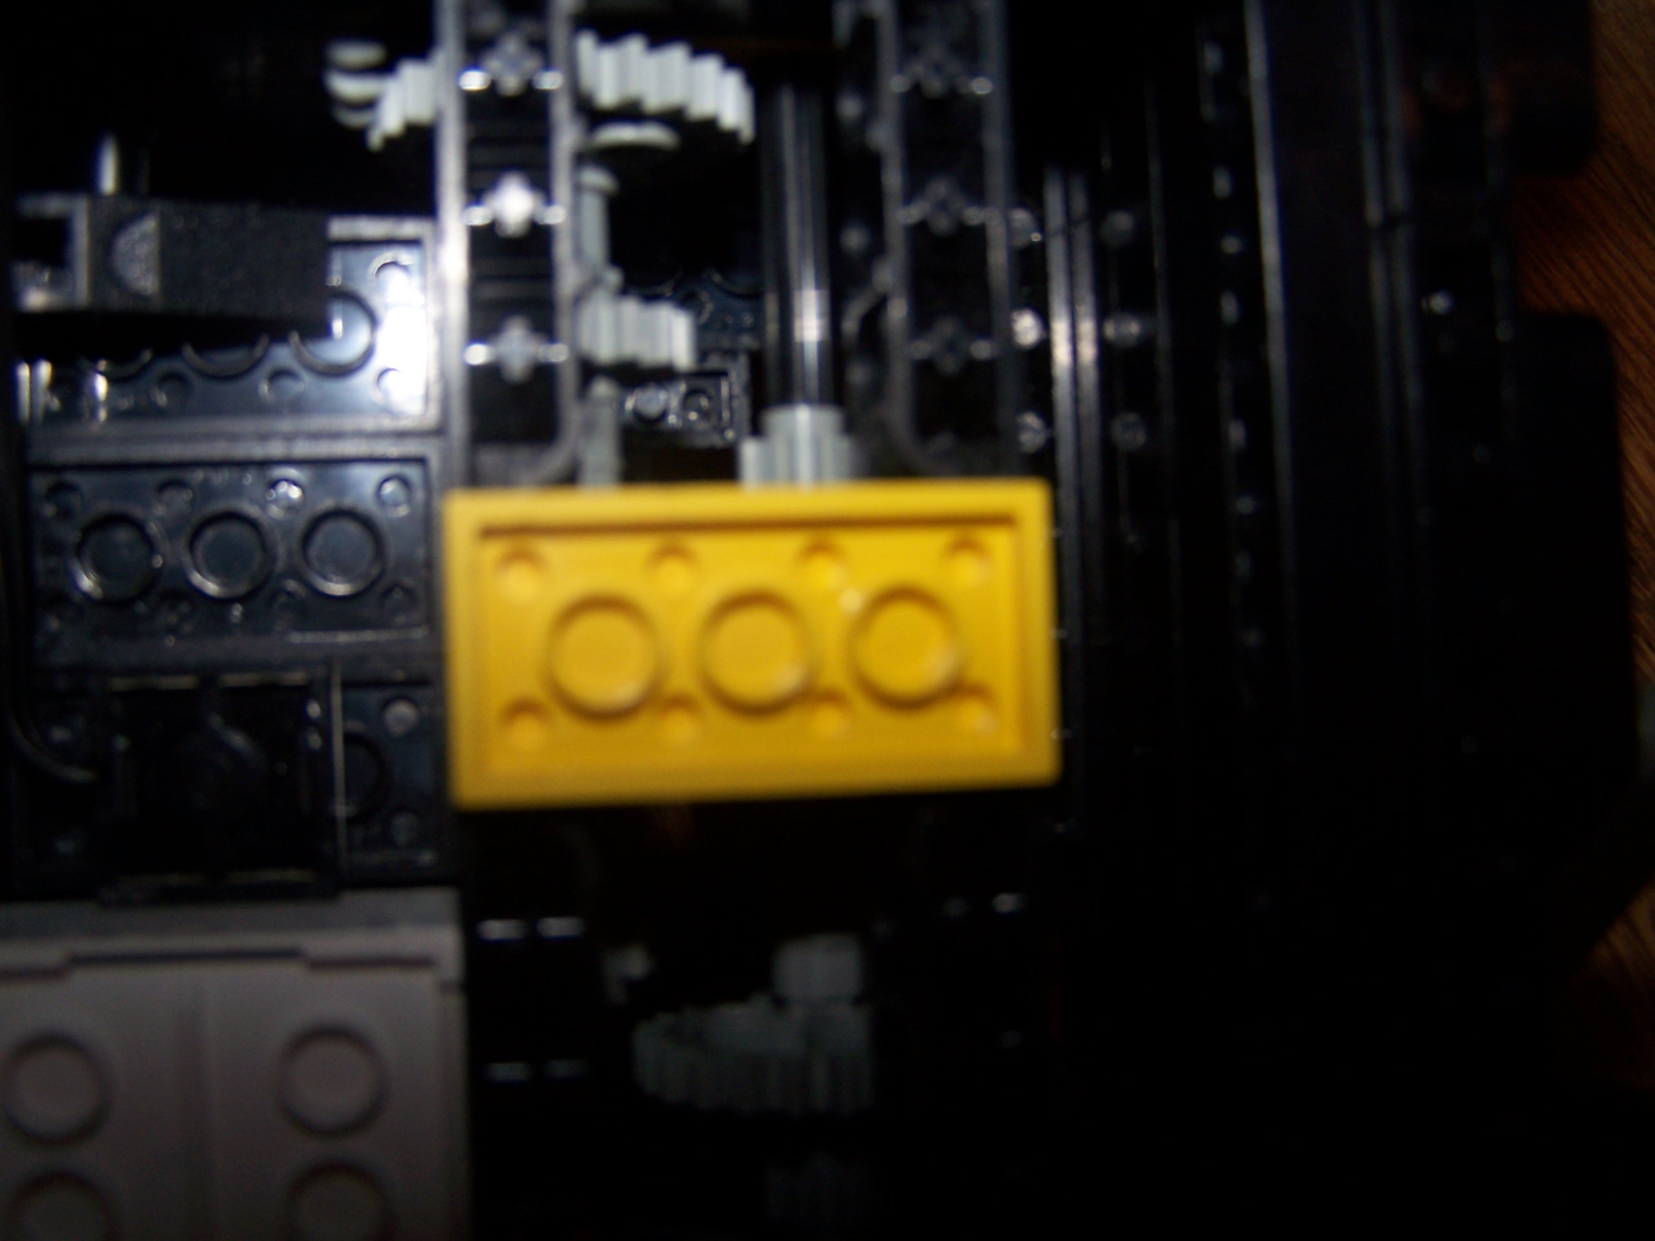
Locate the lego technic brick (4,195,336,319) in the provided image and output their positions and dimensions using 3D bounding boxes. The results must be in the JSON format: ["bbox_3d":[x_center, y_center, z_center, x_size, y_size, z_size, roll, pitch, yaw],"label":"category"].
[{"bbox_3d":[-0.047,-0.025,0.126,0.024,0.011,0.008,-1,90,-3],"label":"lego technic brick"}]

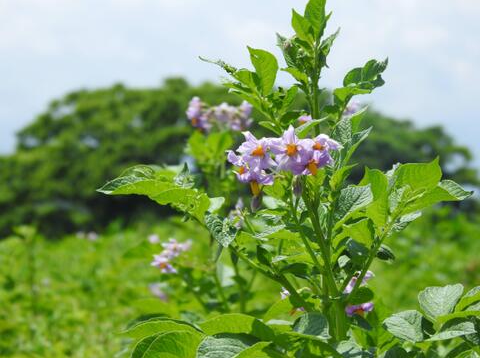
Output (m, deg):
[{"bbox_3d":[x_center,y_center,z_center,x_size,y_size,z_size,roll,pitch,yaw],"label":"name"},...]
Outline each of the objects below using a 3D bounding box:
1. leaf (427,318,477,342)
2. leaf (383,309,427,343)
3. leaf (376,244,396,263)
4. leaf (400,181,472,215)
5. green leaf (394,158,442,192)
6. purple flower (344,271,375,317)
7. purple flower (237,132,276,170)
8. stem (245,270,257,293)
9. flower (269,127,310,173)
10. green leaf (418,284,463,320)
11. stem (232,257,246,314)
[{"bbox_3d":[0.159,0.113,1.770,0.038,0.017,0.024,0,-1,0],"label":"leaf"},{"bbox_3d":[0.119,0.107,1.710,0.032,0.009,0.028,-23,41,-19],"label":"leaf"},{"bbox_3d":[0.109,0.055,1.750,0.017,0.005,0.012,35,29,14],"label":"leaf"},{"bbox_3d":[0.145,0.013,1.730,0.050,0.010,0.028,-10,-28,5],"label":"leaf"},{"bbox_3d":[0.133,-0.003,1.750,0.036,0.025,0.009,-24,39,8],"label":"green leaf"},{"bbox_3d":[0.094,0.091,1.860,0.024,0.036,0.022,0,-1,-6],"label":"purple flower"},{"bbox_3d":[0.012,-0.021,1.770,0.030,0.029,0.014,0,-1,9],"label":"purple flower"},{"bbox_3d":[0.010,0.088,2.050,0.006,0.022,0.006,24,0,0],"label":"stem"},{"bbox_3d":[0.034,-0.020,1.590,0.029,0.033,0.016,0,-1,6],"label":"flower"},{"bbox_3d":[0.139,0.085,1.630,0.032,0.025,0.021,0,-1,6],"label":"green leaf"},{"bbox_3d":[0.000,0.099,2.200,0.007,0.052,0.007,-9,0,0],"label":"stem"}]

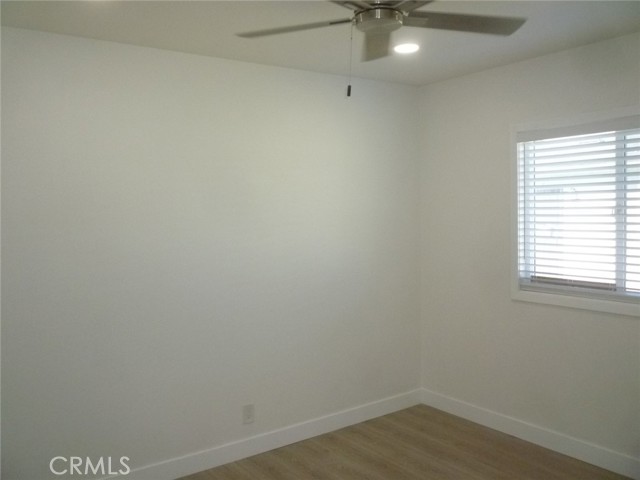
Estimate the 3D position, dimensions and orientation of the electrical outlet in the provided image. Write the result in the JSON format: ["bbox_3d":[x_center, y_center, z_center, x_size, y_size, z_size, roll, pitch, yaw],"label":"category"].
[{"bbox_3d":[-0.443,1.089,3.344,0.075,0.117,0.010,-4,5,-34],"label":"electrical outlet"}]

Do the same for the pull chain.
[{"bbox_3d":[0.110,-0.653,1.946,0.017,0.259,0.015,-1,4,4],"label":"pull chain"}]

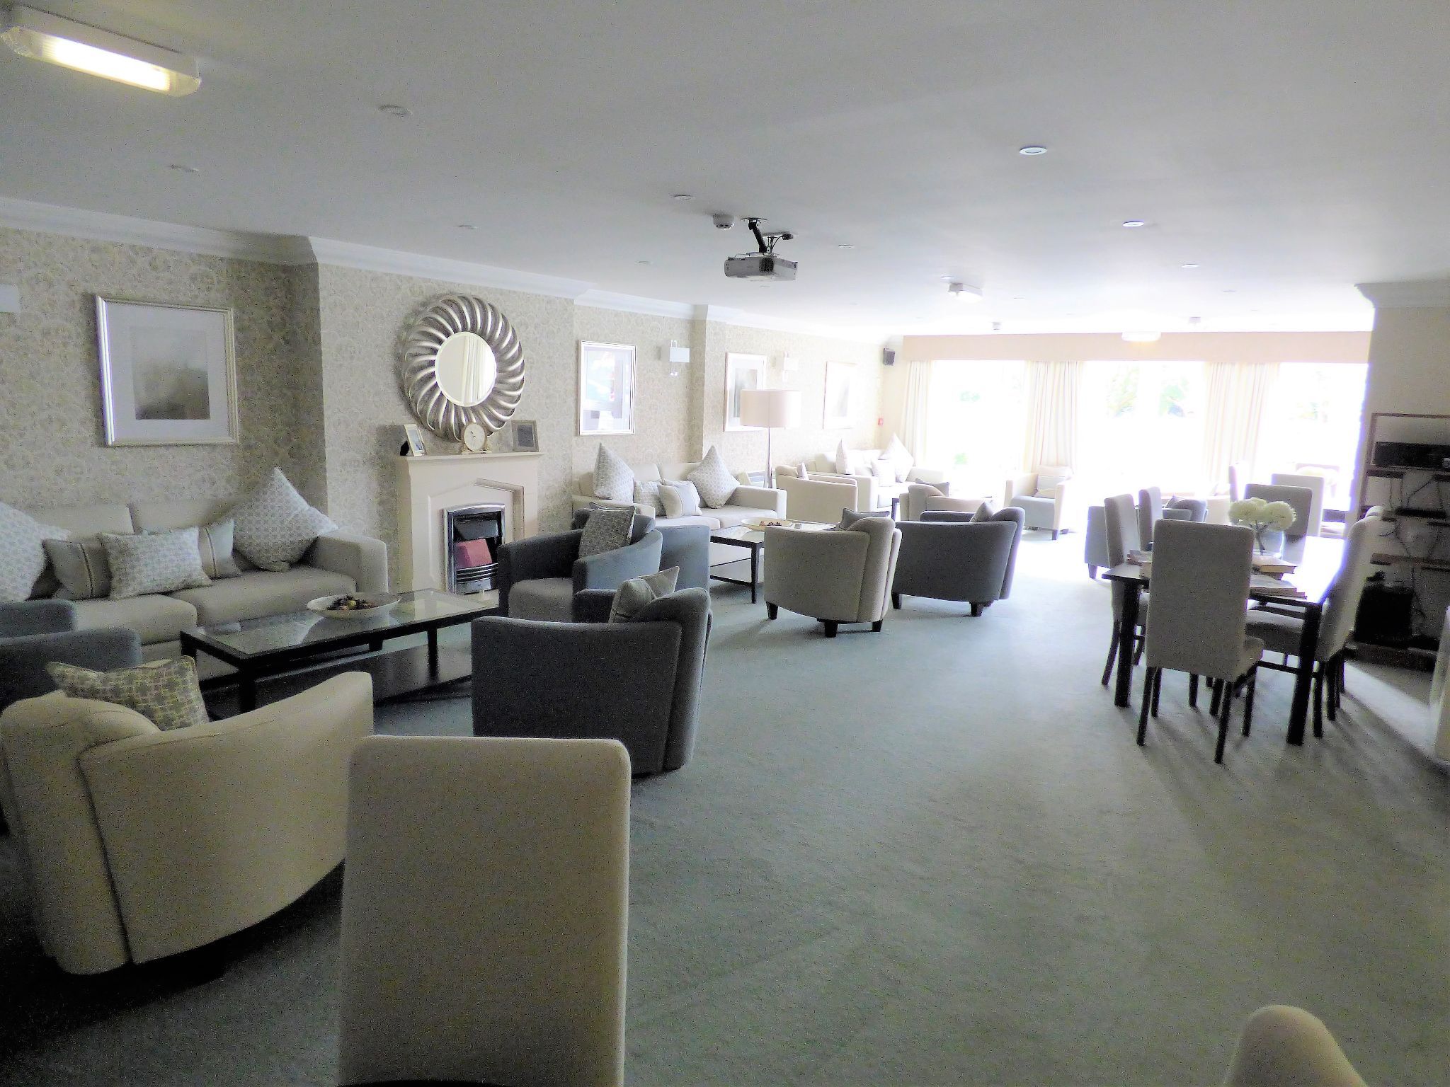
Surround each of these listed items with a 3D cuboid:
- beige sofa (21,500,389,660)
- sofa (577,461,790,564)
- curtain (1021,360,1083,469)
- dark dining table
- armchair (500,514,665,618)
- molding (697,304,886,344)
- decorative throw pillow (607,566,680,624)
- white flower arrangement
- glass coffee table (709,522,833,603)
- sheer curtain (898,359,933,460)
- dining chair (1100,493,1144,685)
[{"bbox_3d":[-3.025,0.234,4.490,0.899,0.869,2.074,11,13,38],"label":"beige sofa"},{"bbox_3d":[-0.396,-0.269,7.879,0.889,0.869,2.034,11,13,38],"label":"sofa"},{"bbox_3d":[4.196,-1.304,10.926,0.691,2.173,0.148,11,13,38],"label":"curtain"},{"bbox_3d":[3.239,0.431,5.253,0.918,0.711,2.568,10,13,37],"label":"dark dining table"},{"bbox_3d":[-0.854,0.268,5.016,0.721,0.790,0.780,7,11,24],"label":"armchair"},{"bbox_3d":[1.001,-2.632,10.244,0.140,0.160,4.019,10,12,37],"label":"molding"},{"bbox_3d":[-0.334,0.310,3.323,0.150,0.400,0.420,24,19,25],"label":"decorative throw pillow"},{"bbox_3d":[3.323,-0.101,5.177,0.400,0.370,0.320,10,12,37],"label":"white flower arrangement"},{"bbox_3d":[0.347,0.112,7.044,0.622,0.474,1.185,10,12,35],"label":"glass coffee table"},{"bbox_3d":[2.734,-1.575,12.103,0.425,2.173,0.138,11,13,38],"label":"sheer curtain"},{"bbox_3d":[2.547,0.309,4.837,0.570,1.060,0.430,10,13,40],"label":"dining chair"}]

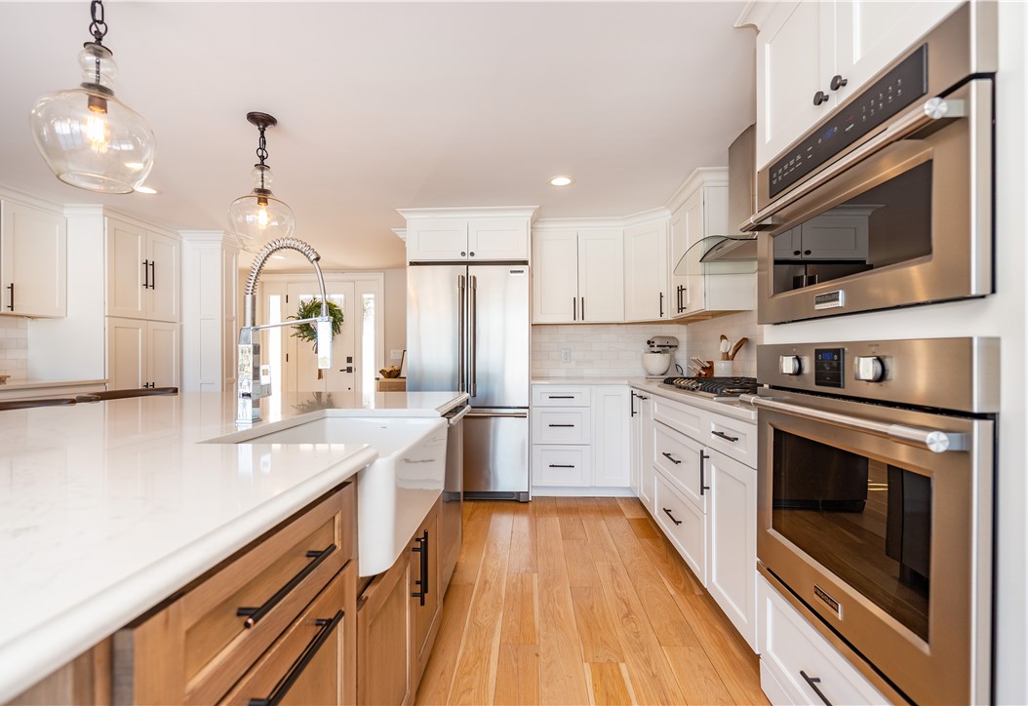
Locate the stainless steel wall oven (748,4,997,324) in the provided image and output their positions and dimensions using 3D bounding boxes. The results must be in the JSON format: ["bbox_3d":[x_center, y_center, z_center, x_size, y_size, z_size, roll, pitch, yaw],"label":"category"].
[{"bbox_3d":[1.025,-0.346,1.163,0.560,0.504,0.756,0,0,2],"label":"stainless steel wall oven"}]

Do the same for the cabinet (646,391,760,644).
[{"bbox_3d":[1.158,0.654,2.242,0.610,0.812,1.360,0,0,2],"label":"cabinet"}]

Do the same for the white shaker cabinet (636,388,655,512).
[{"bbox_3d":[1.194,0.656,3.111,0.610,0.812,0.400,0,0,2],"label":"white shaker cabinet"}]

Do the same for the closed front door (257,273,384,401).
[{"bbox_3d":[-2.586,0.039,6.338,1.734,2.187,0.130,0,0,2],"label":"closed front door"}]

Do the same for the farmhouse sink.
[{"bbox_3d":[-0.502,0.365,1.416,0.470,0.252,0.750,0,0,2],"label":"farmhouse sink"}]

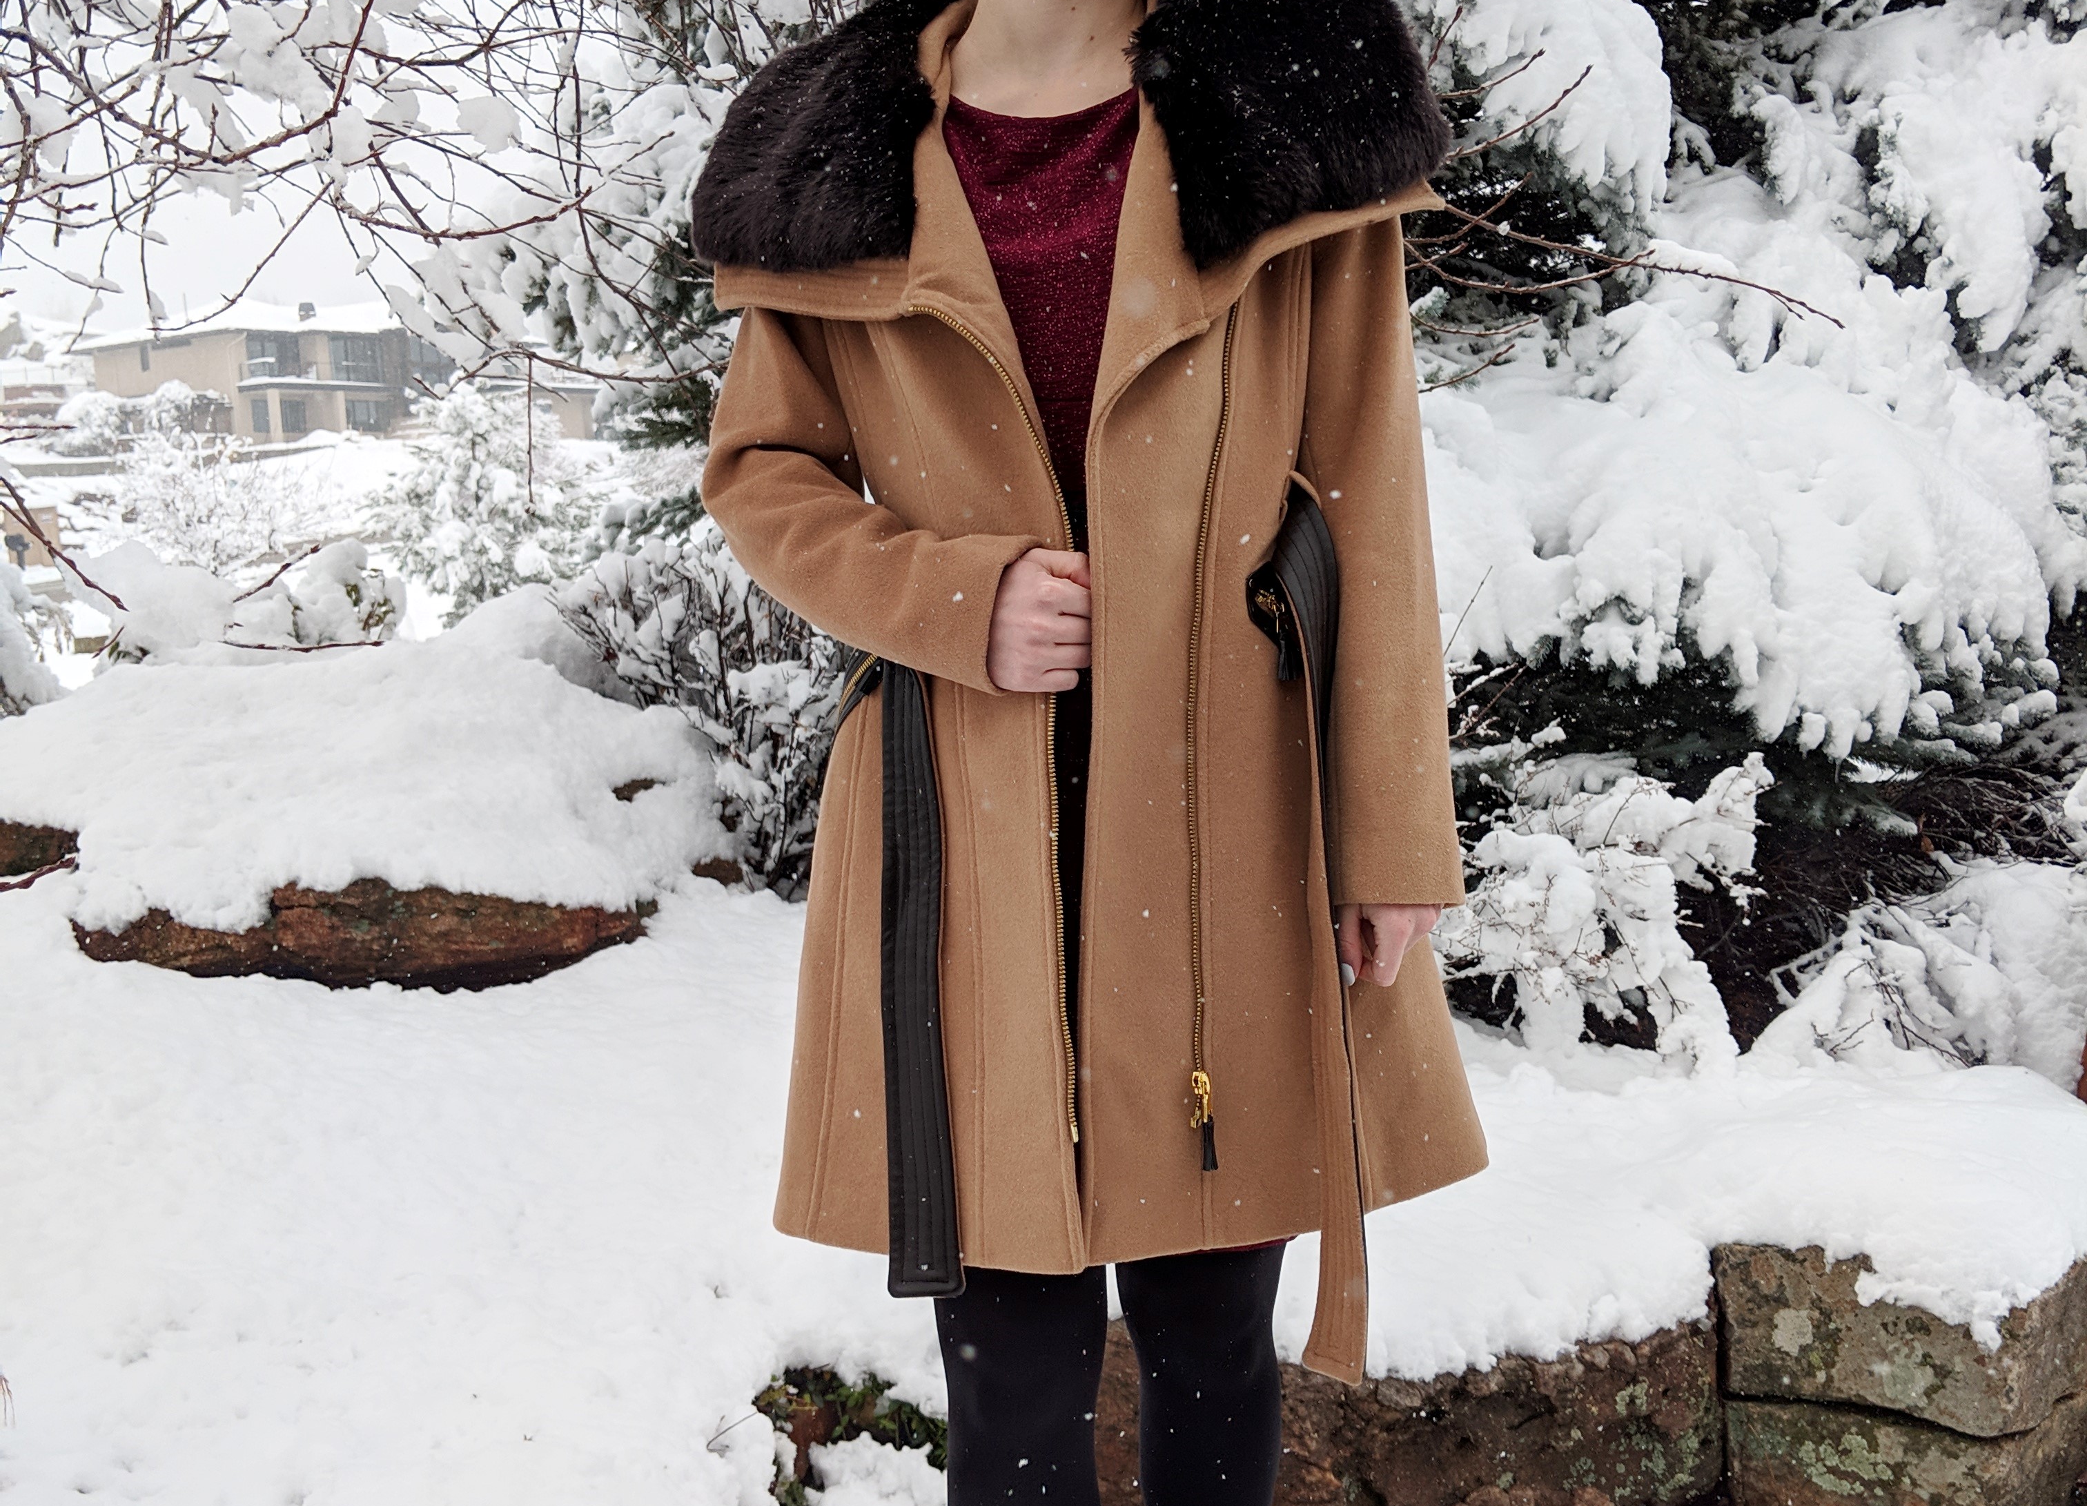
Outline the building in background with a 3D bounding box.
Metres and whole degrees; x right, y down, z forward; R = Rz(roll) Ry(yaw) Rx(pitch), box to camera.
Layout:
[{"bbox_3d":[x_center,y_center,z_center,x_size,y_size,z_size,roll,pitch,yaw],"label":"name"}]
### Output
[{"bbox_3d":[-40.890,-19.900,115.000,14.000,7.000,19.000,-8,10,-39],"label":"building in background"}]

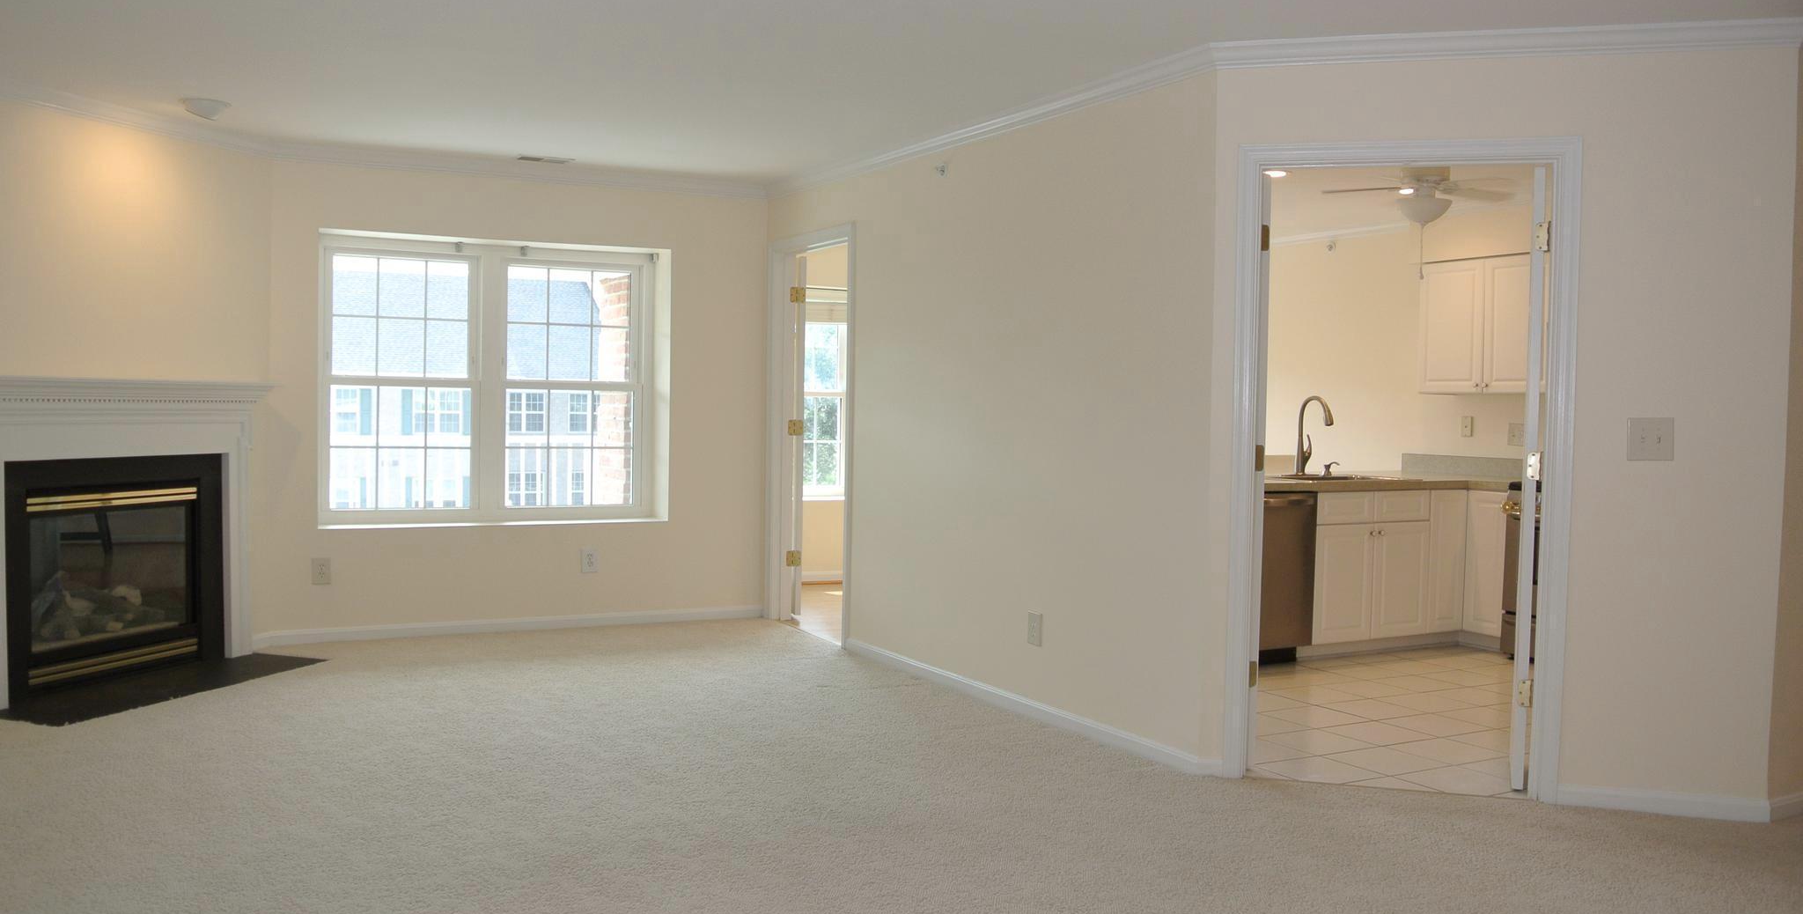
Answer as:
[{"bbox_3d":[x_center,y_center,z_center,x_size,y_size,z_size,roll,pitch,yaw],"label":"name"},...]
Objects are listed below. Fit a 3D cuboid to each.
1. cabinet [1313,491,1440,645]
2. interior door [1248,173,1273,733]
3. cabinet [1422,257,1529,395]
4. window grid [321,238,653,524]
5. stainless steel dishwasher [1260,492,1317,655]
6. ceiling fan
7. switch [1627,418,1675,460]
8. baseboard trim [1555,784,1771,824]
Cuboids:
[{"bbox_3d":[2.284,0.550,7.183,0.880,0.800,0.610,0,3,-30],"label":"cabinet"},{"bbox_3d":[1.277,0.043,4.893,0.035,2.020,0.450,1,2,11],"label":"interior door"},{"bbox_3d":[3.353,-0.731,7.607,0.320,0.765,0.827,0,3,-29],"label":"cabinet"},{"bbox_3d":[-2.180,-0.396,7.275,1.750,1.490,0.090,0,3,-25],"label":"window grid"},{"bbox_3d":[1.647,0.585,6.806,0.600,0.850,0.620,0,3,-30],"label":"stainless steel dishwasher"},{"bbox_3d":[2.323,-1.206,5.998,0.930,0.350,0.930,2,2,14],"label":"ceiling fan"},{"bbox_3d":[2.349,-0.053,4.239,0.132,0.132,0.014,2,2,14],"label":"switch"},{"bbox_3d":[2.403,1.092,4.268,0.608,0.068,0.015,2,2,14],"label":"baseboard trim"}]

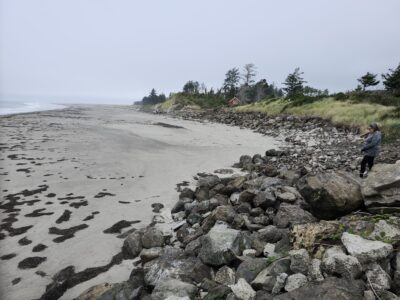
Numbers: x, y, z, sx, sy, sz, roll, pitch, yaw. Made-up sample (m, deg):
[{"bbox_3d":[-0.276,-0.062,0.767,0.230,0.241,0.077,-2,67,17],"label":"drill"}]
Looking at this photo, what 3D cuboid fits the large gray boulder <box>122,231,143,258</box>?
[{"bbox_3d":[-1.352,1.908,5.351,0.398,0.540,0.437,-2,12,-15],"label":"large gray boulder"}]

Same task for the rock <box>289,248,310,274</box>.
[{"bbox_3d":[1.282,1.435,3.429,0.262,0.293,0.262,6,12,22],"label":"rock"}]

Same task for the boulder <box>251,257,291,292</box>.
[{"bbox_3d":[0.904,1.581,3.397,0.568,0.307,0.341,-6,13,-32],"label":"boulder"}]

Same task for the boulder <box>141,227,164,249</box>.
[{"bbox_3d":[-0.858,1.564,4.750,0.430,0.380,0.420,-1,11,-11],"label":"boulder"}]

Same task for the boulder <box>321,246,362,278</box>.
[{"bbox_3d":[1.730,1.376,3.250,0.510,0.380,0.420,8,13,30],"label":"boulder"}]

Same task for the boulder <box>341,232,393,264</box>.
[{"bbox_3d":[2.192,1.297,3.500,0.680,0.370,0.480,9,13,34],"label":"boulder"}]

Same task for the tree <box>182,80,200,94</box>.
[{"bbox_3d":[-2.814,-20.527,88.000,6.000,5.500,5.500,1,11,-2],"label":"tree"}]

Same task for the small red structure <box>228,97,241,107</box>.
[{"bbox_3d":[9.735,-13.600,75.000,3.500,3.000,4.000,6,12,22],"label":"small red structure"}]

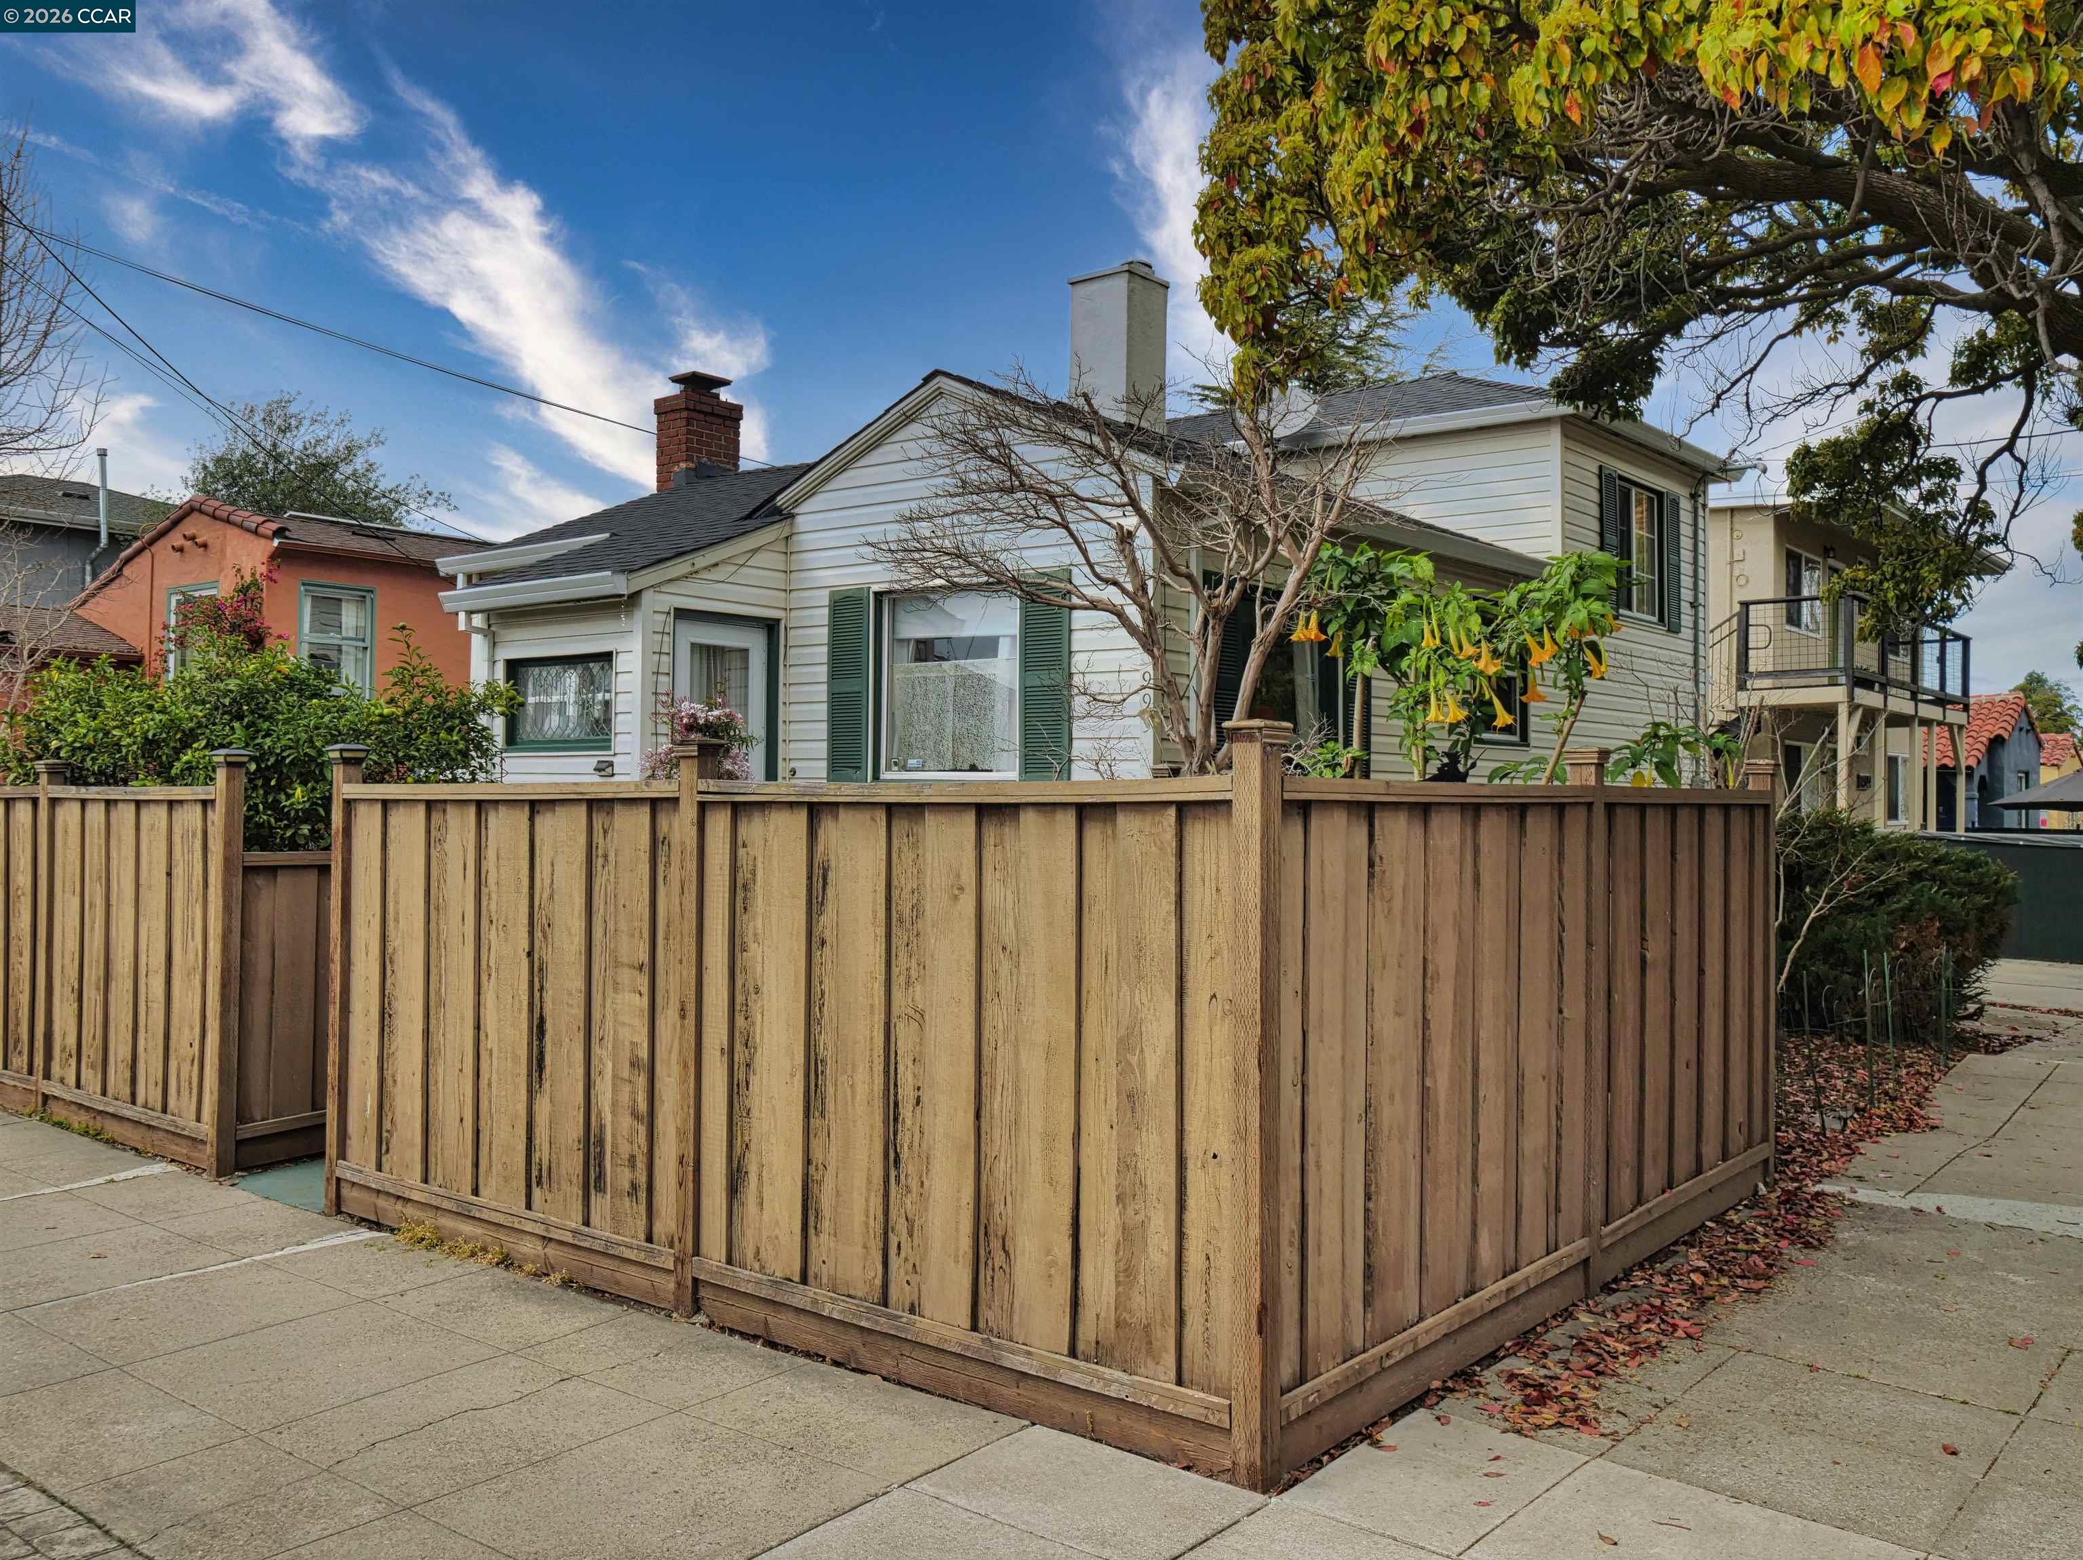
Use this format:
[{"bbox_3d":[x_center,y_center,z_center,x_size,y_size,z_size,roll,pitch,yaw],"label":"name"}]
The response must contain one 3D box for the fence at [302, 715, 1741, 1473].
[{"bbox_3d":[0.188,0.813,6.895,4.269,1.806,4.236,0,-1,40],"label":"fence"}]

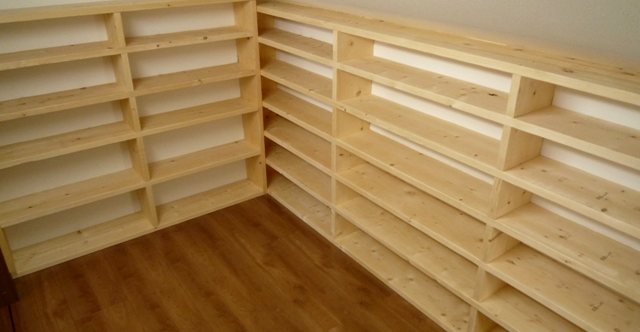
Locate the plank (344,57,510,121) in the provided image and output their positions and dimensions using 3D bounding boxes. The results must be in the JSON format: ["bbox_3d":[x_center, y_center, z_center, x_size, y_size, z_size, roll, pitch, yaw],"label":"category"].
[{"bbox_3d":[0.547,-0.424,2.374,0.284,0.039,1.121,-18,31,-32],"label":"plank"}]

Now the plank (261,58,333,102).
[{"bbox_3d":[-0.127,-0.618,3.318,0.284,0.039,1.094,-18,31,-32],"label":"plank"}]

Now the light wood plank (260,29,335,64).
[{"bbox_3d":[-0.128,-0.834,3.212,0.284,0.039,1.094,-18,31,-32],"label":"light wood plank"}]

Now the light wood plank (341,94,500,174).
[{"bbox_3d":[0.548,-0.208,2.481,0.284,0.039,1.121,-18,31,-32],"label":"light wood plank"}]

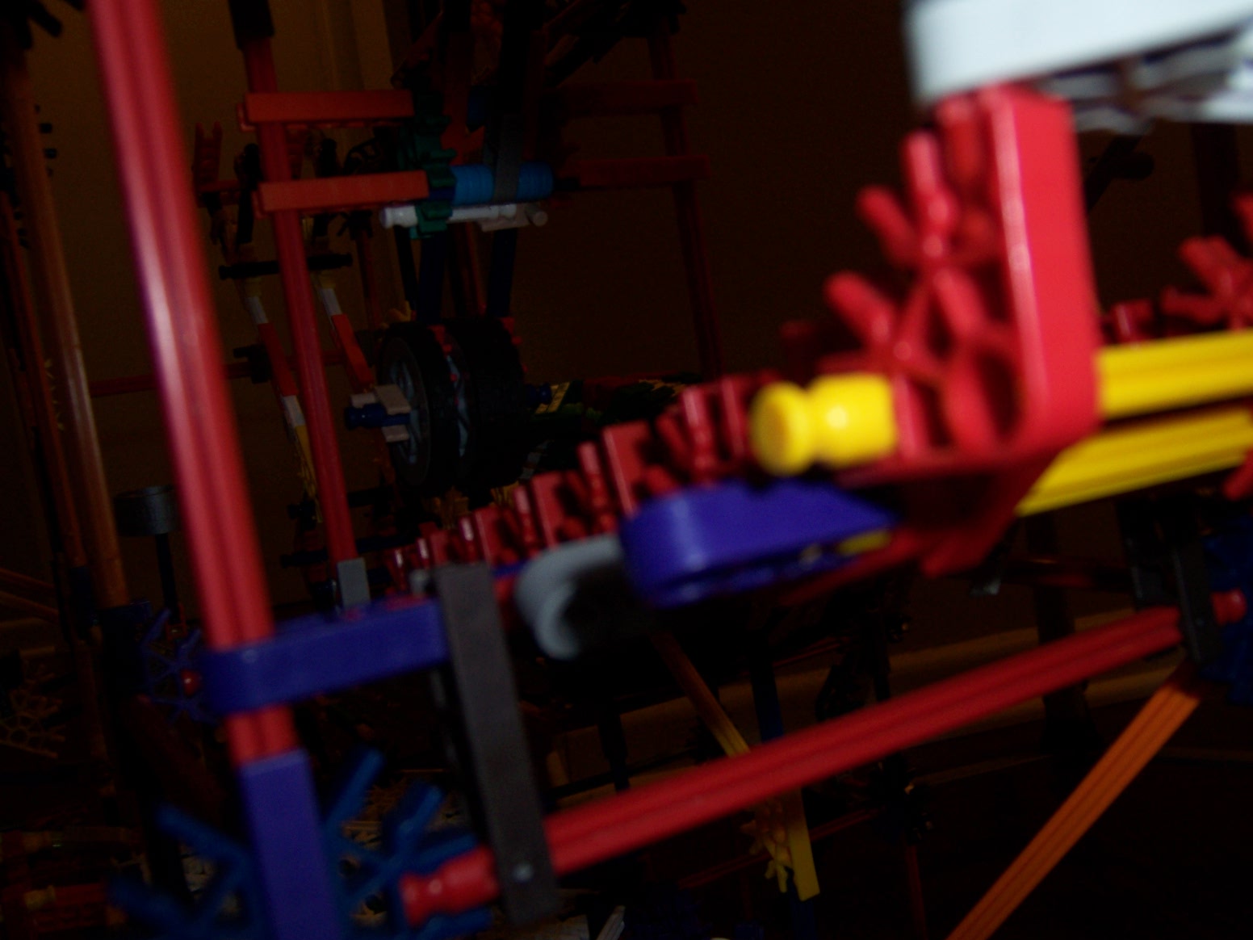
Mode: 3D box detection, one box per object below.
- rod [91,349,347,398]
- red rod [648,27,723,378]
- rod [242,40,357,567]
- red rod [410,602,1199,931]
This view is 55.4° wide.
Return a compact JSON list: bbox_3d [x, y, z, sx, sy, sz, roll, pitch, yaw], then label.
[{"bbox_3d":[-0.155,-0.036,0.443,0.129,0.006,0.006,-12,2,-30],"label":"rod"},{"bbox_3d":[0.017,-0.053,0.298,0.006,0.129,0.006,-10,1,-30],"label":"red rod"},{"bbox_3d":[-0.070,-0.036,0.258,0.006,0.129,0.006,-10,1,-30],"label":"rod"},{"bbox_3d":[0.035,0.029,0.141,0.129,0.006,0.006,-11,1,-30],"label":"red rod"}]

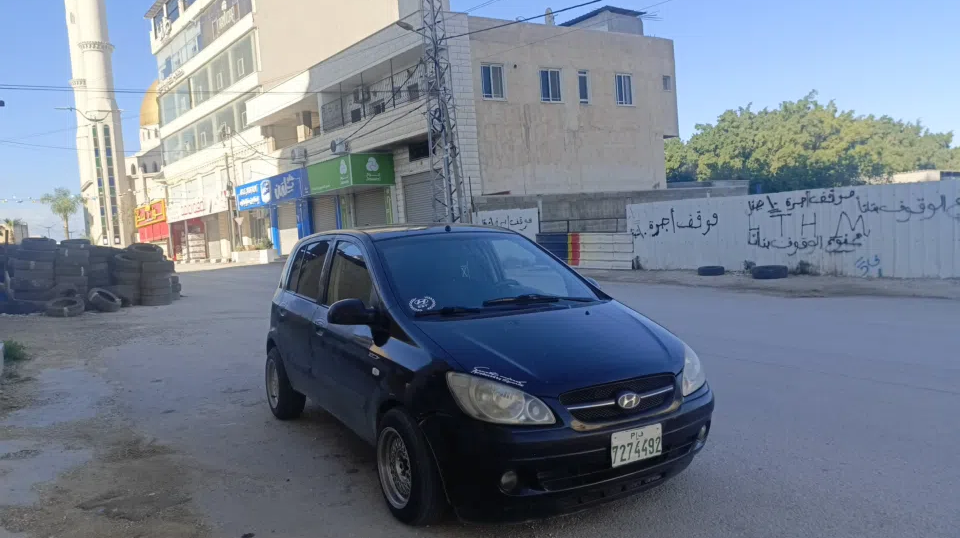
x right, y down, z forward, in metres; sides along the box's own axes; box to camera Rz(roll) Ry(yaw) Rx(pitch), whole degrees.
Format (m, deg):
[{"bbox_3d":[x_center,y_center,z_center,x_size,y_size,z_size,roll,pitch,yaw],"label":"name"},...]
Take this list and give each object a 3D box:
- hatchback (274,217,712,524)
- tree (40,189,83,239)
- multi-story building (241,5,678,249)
[{"bbox_3d":[-0.288,0.459,4.597,1.720,1.485,3.825,-4,3,-30],"label":"hatchback"},{"bbox_3d":[-35.000,-4.050,56.000,3.400,5.600,3.400,-6,3,-32],"label":"tree"},{"bbox_3d":[-1.374,-5.383,32.117,12.900,9.226,16.200,-6,3,-37],"label":"multi-story building"}]

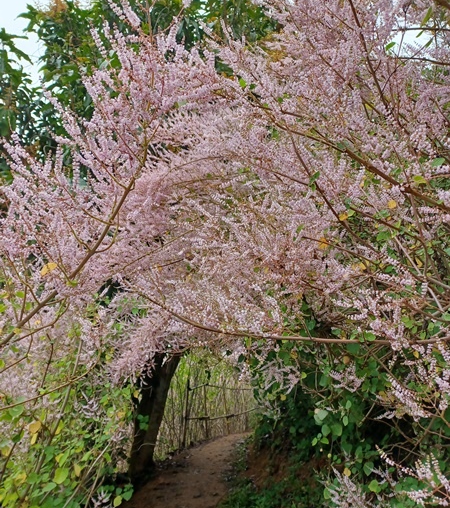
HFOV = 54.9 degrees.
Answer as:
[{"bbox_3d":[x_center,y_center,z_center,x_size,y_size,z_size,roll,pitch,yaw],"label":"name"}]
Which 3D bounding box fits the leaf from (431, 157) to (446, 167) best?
[{"bbox_3d":[0.837,-0.361,1.700,0.062,0.038,0.012,-22,-44,4],"label":"leaf"}]

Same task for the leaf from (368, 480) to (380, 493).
[{"bbox_3d":[0.639,0.994,1.850,0.047,0.054,0.012,8,-35,20],"label":"leaf"}]

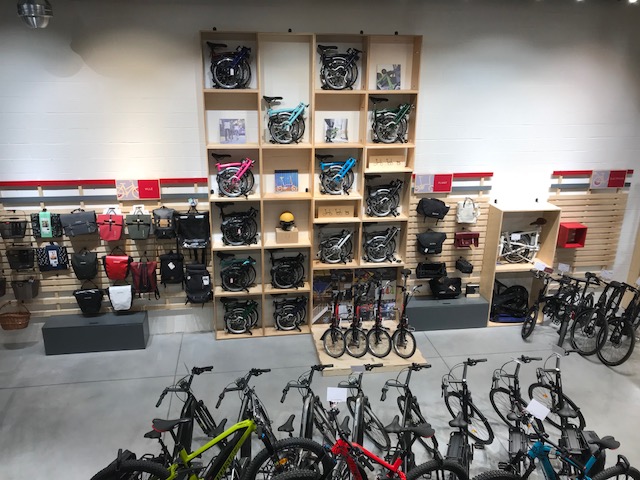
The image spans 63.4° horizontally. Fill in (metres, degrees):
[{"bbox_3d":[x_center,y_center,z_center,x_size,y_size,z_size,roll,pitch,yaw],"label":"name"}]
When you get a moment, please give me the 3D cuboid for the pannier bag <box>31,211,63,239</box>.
[{"bbox_3d":[-3.830,-0.218,7.271,0.385,0.360,0.200,-2,18,-8],"label":"pannier bag"}]

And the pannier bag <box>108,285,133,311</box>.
[{"bbox_3d":[-2.979,0.887,7.749,0.320,0.400,0.170,-2,20,-8],"label":"pannier bag"}]

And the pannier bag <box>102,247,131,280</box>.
[{"bbox_3d":[-2.948,0.376,7.566,0.360,0.400,0.170,-2,20,-8],"label":"pannier bag"}]

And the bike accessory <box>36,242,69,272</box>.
[{"bbox_3d":[-3.807,0.246,7.375,0.380,0.370,0.180,-2,20,-8],"label":"bike accessory"}]

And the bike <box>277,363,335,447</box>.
[{"bbox_3d":[-0.120,1.928,5.080,0.600,1.130,1.800,7,19,18],"label":"bike"}]

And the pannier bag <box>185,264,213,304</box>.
[{"bbox_3d":[-1.726,0.631,7.375,0.320,0.490,0.190,-1,19,-7],"label":"pannier bag"}]

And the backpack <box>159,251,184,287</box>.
[{"bbox_3d":[-2.065,0.398,7.261,0.270,0.450,0.150,-1,19,-7],"label":"backpack"}]

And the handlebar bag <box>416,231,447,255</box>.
[{"bbox_3d":[1.763,0.047,8.176,0.430,0.330,0.160,-2,18,-8],"label":"handlebar bag"}]

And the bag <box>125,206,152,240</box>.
[{"bbox_3d":[-2.612,-0.224,7.469,0.335,0.400,0.150,-2,18,-8],"label":"bag"}]

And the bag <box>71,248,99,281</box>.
[{"bbox_3d":[-3.420,0.371,7.534,0.330,0.410,0.170,-2,18,-8],"label":"bag"}]

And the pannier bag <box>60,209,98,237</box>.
[{"bbox_3d":[-3.180,-0.234,6.855,0.380,0.300,0.150,-6,19,-5],"label":"pannier bag"}]

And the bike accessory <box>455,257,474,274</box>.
[{"bbox_3d":[2.222,0.406,7.958,0.160,0.135,0.220,-1,19,-7],"label":"bike accessory"}]

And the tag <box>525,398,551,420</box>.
[{"bbox_3d":[1.740,1.354,4.120,0.150,0.105,0.012,38,7,24],"label":"tag"}]

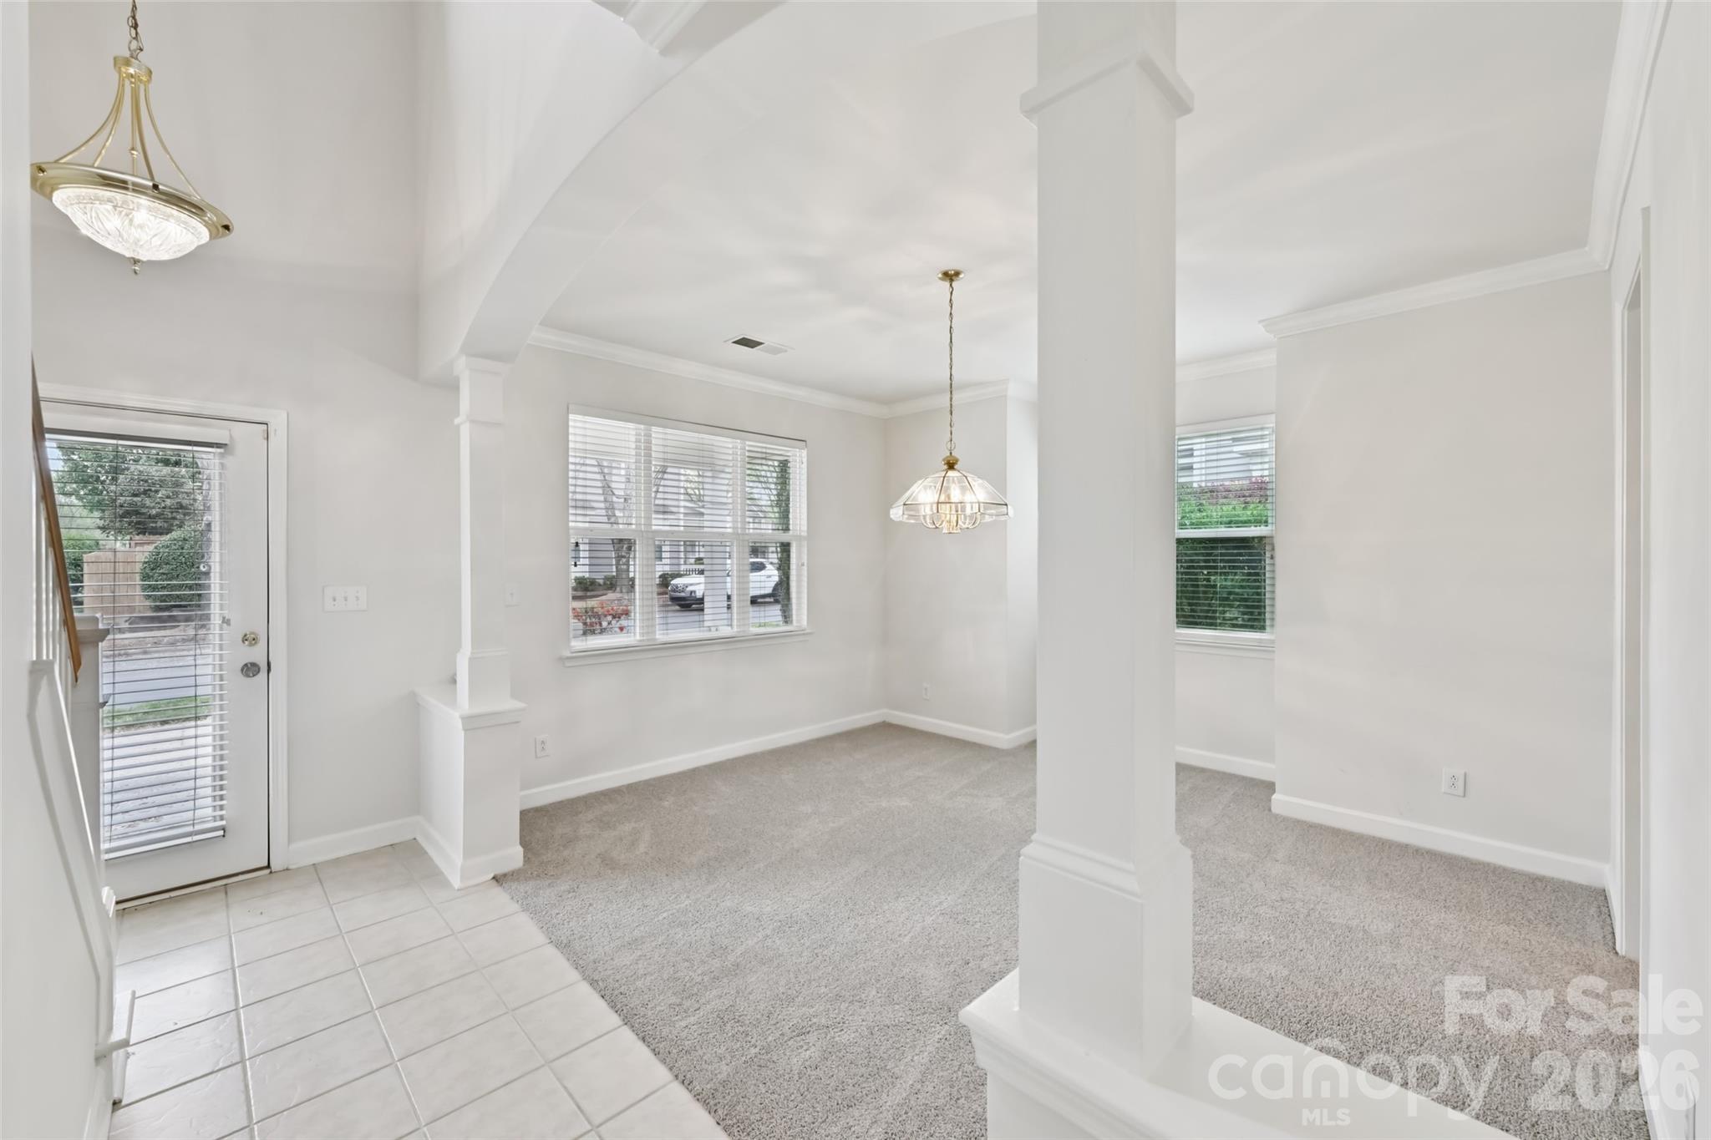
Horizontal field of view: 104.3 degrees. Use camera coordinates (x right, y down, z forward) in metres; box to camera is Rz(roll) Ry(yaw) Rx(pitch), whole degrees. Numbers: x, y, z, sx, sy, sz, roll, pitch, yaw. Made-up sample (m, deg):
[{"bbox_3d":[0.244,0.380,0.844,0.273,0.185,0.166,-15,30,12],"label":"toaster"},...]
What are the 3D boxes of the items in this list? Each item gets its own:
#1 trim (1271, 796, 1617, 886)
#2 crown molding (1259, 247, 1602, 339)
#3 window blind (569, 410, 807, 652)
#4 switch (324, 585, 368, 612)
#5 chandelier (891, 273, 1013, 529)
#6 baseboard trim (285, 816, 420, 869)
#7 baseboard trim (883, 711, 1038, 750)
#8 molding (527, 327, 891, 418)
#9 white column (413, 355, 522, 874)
[{"bbox_3d":[2.796,1.323,3.308,0.018,0.102,1.243,0,1,-45],"label":"trim"},{"bbox_3d":[2.752,-1.336,3.285,0.073,0.097,1.295,0,1,-45],"label":"crown molding"},{"bbox_3d":[-1.059,-0.251,4.647,1.865,1.477,0.060,0,1,-45],"label":"window blind"},{"bbox_3d":[-2.462,0.140,3.218,0.163,0.119,0.012,0,1,-45],"label":"switch"},{"bbox_3d":[0.456,-0.793,3.159,0.581,1.239,0.581,0,0,0],"label":"chandelier"},{"bbox_3d":[-2.451,1.330,3.257,0.498,0.101,0.018,0,1,-45],"label":"baseboard trim"},{"bbox_3d":[0.902,1.311,5.679,0.529,0.098,1.273,0,1,-45],"label":"baseboard trim"},{"bbox_3d":[-0.871,-1.366,4.748,3.290,0.104,0.073,0,1,-45],"label":"molding"},{"bbox_3d":[-1.887,0.218,3.237,0.294,2.324,0.797,0,1,-45],"label":"white column"}]

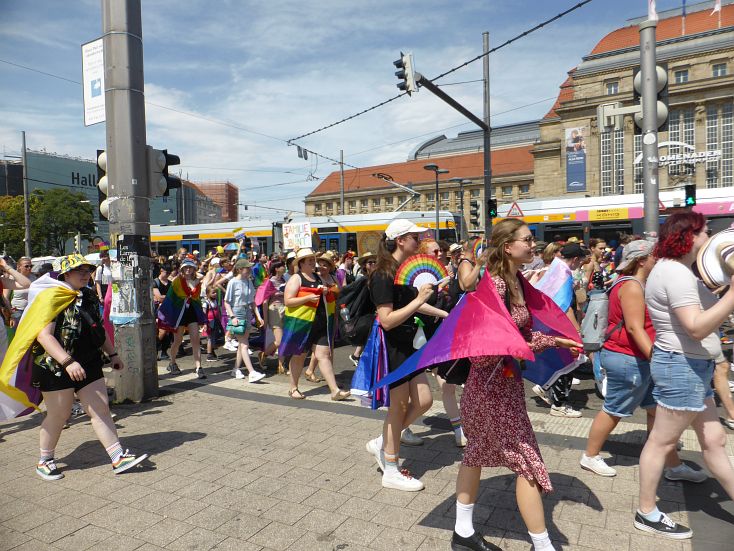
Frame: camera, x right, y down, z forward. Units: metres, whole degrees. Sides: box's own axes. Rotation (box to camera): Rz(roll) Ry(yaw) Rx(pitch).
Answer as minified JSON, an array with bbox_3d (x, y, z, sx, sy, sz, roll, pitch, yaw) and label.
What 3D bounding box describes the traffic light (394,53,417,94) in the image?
[{"bbox_3d":[0.789,-4.087,10.300,0.360,0.800,0.300,-9,-1,22],"label":"traffic light"}]

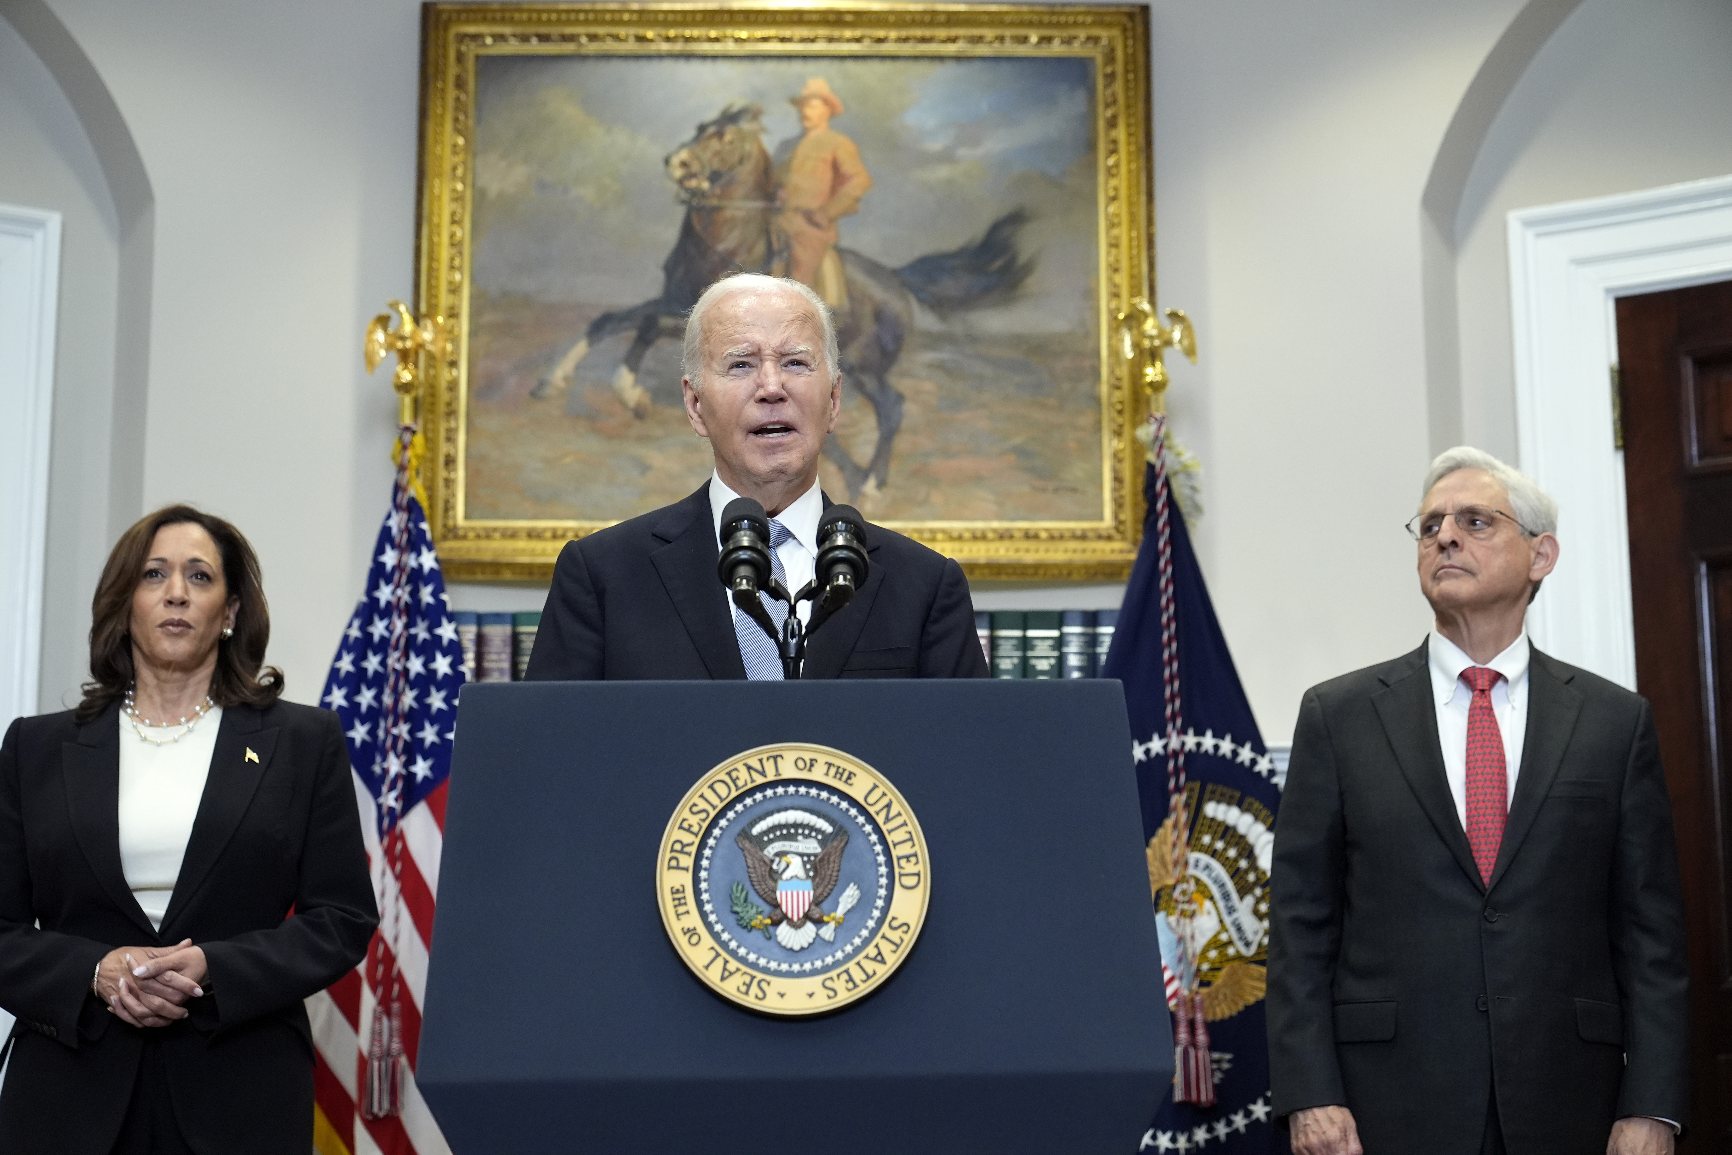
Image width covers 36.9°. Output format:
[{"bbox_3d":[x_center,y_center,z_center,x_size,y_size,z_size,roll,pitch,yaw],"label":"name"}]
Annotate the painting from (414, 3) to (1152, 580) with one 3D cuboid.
[{"bbox_3d":[-0.153,-0.548,4.846,1.391,1.112,0.090,0,-9,0],"label":"painting"}]

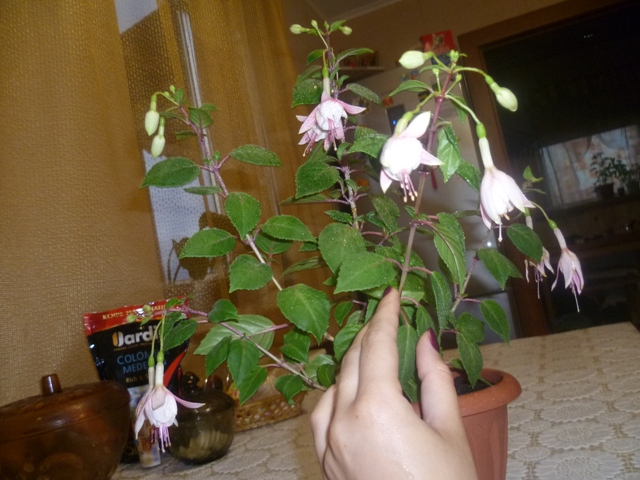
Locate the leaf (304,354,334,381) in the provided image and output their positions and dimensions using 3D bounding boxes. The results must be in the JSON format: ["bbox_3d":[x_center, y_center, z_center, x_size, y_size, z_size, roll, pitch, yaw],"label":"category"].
[{"bbox_3d":[0.000,0.108,0.440,0.027,0.023,0.011,-11,-18,-4],"label":"leaf"}]

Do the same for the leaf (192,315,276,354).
[{"bbox_3d":[-0.073,0.082,0.440,0.066,0.034,0.014,-13,-15,-3],"label":"leaf"}]

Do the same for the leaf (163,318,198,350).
[{"bbox_3d":[-0.115,0.078,0.426,0.036,0.020,0.009,-43,-9,-13],"label":"leaf"}]

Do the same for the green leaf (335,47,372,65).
[{"bbox_3d":[0.032,-0.174,0.487,0.036,0.010,0.020,-17,-5,8],"label":"green leaf"}]

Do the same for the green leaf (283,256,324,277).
[{"bbox_3d":[-0.013,0.024,0.460,0.041,0.014,0.010,-19,37,8],"label":"green leaf"}]

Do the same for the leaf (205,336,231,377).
[{"bbox_3d":[-0.086,0.097,0.432,0.018,0.037,0.009,29,-16,6],"label":"leaf"}]

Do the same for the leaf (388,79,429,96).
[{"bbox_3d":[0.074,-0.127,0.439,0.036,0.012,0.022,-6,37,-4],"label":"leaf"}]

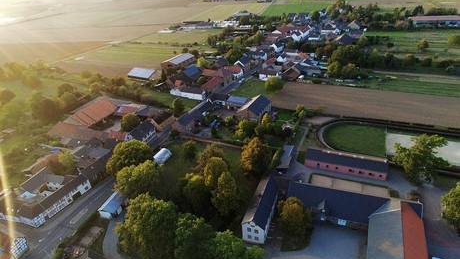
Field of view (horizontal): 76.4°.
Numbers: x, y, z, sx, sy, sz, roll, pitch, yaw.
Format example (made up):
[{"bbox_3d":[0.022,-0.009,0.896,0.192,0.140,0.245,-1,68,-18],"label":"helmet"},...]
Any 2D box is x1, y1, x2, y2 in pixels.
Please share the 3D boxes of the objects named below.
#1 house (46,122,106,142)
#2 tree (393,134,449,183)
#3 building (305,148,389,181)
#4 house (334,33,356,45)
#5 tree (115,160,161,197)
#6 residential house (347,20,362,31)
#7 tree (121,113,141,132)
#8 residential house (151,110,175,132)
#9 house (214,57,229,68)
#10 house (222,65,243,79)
[{"bbox_3d":[-79.703,1.635,153.437,31.000,8.500,10.500,8,31,23],"label":"house"},{"bbox_3d":[65.548,11.146,101.376,16.300,18.000,16.300,-5,29,0],"label":"tree"},{"bbox_3d":[44.052,12.228,111.631,28.500,4.500,8.600,8,31,23],"label":"building"},{"bbox_3d":[102.920,-79.580,264.282,14.000,9.000,16.000,12,33,28],"label":"house"},{"bbox_3d":[-33.456,18.968,107.356,16.500,15.000,16.500,-5,29,0],"label":"tree"},{"bbox_3d":[145.386,-120.939,339.273,11.500,9.000,11.000,18,36,36],"label":"residential house"},{"bbox_3d":[-55.985,-3.904,164.268,10.600,10.200,10.600,-5,28,0],"label":"tree"},{"bbox_3d":[-35.082,-3.961,149.210,8.000,8.800,11.000,9,32,24],"label":"residential house"},{"bbox_3d":[-6.964,-57.444,248.929,9.500,7.500,8.500,9,32,24],"label":"house"},{"bbox_3d":[2.235,-44.724,222.540,12.000,8.000,12.500,11,32,27],"label":"house"}]

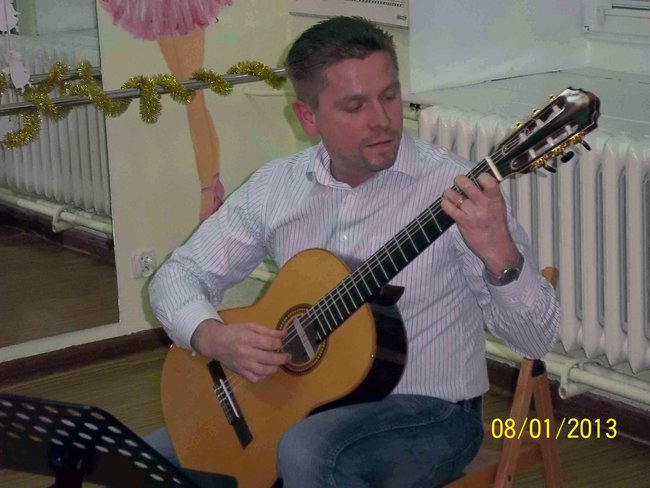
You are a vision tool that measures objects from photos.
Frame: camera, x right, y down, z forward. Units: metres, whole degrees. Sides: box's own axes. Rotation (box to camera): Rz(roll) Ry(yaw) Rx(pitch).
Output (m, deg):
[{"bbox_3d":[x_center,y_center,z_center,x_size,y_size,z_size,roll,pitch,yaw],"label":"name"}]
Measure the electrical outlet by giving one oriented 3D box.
[{"bbox_3d":[-0.559,0.064,6.290,0.062,0.074,0.038,-11,15,-33],"label":"electrical outlet"}]

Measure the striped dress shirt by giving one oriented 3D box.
[{"bbox_3d":[0.040,0.066,3.720,0.770,0.520,0.430,2,14,20],"label":"striped dress shirt"}]

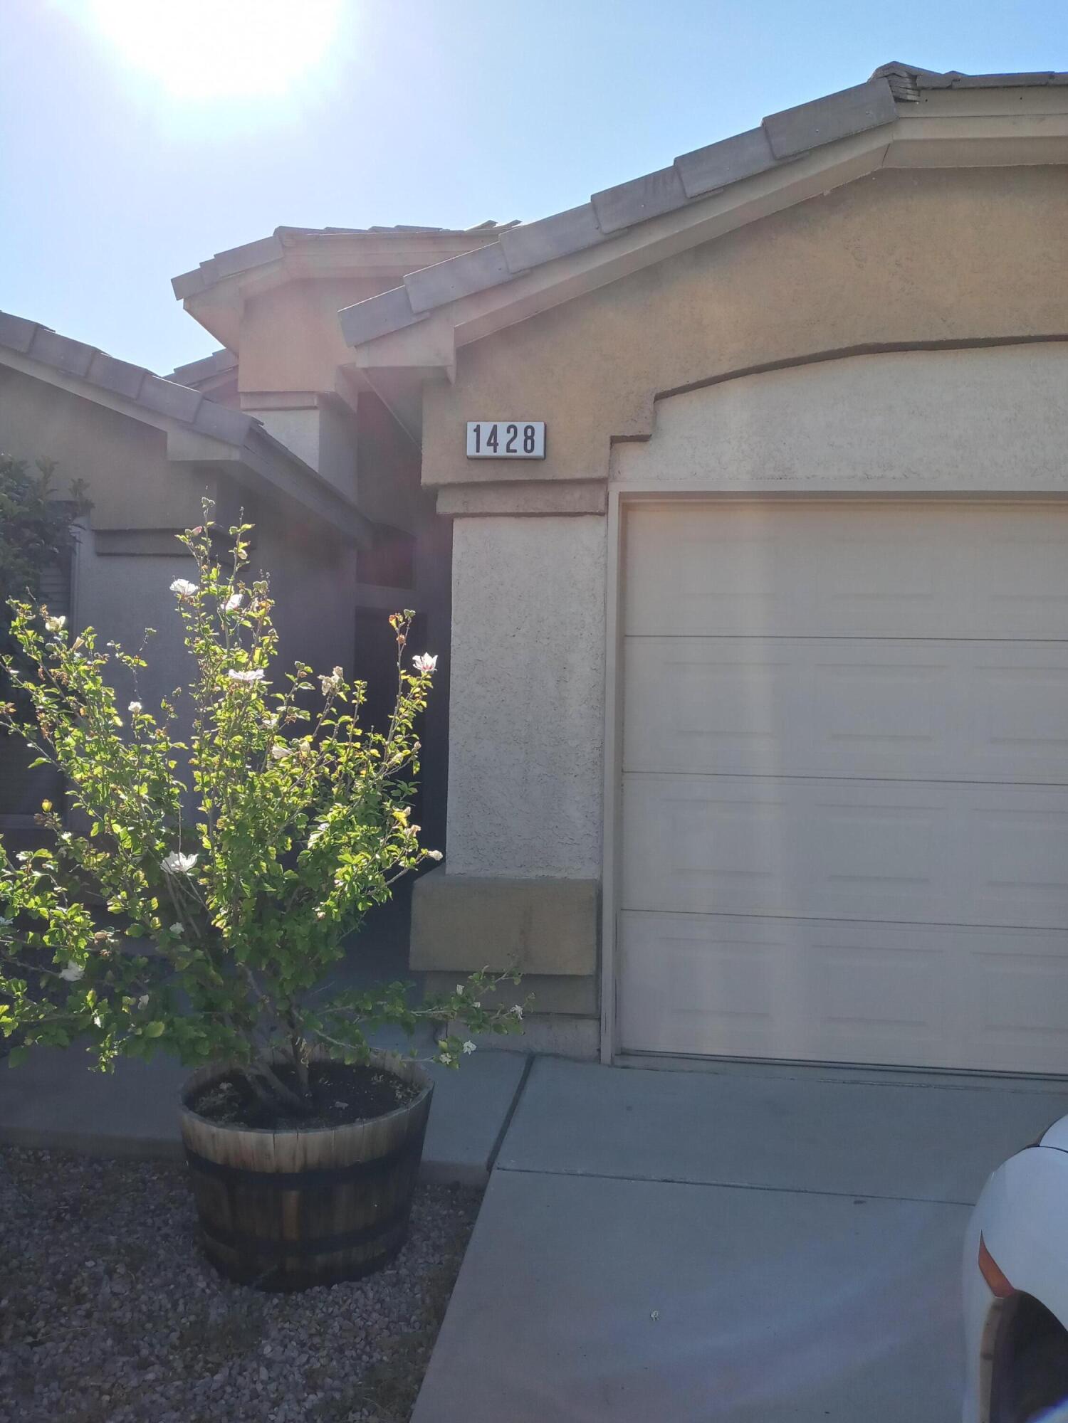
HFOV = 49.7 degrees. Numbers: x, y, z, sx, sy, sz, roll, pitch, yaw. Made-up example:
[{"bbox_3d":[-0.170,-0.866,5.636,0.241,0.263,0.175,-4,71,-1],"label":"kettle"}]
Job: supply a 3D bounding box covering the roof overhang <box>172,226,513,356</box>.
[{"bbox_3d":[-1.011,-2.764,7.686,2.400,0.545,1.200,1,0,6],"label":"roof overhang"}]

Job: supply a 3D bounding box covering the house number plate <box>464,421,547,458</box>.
[{"bbox_3d":[-0.100,-0.998,4.246,0.286,0.126,0.050,1,0,6],"label":"house number plate"}]

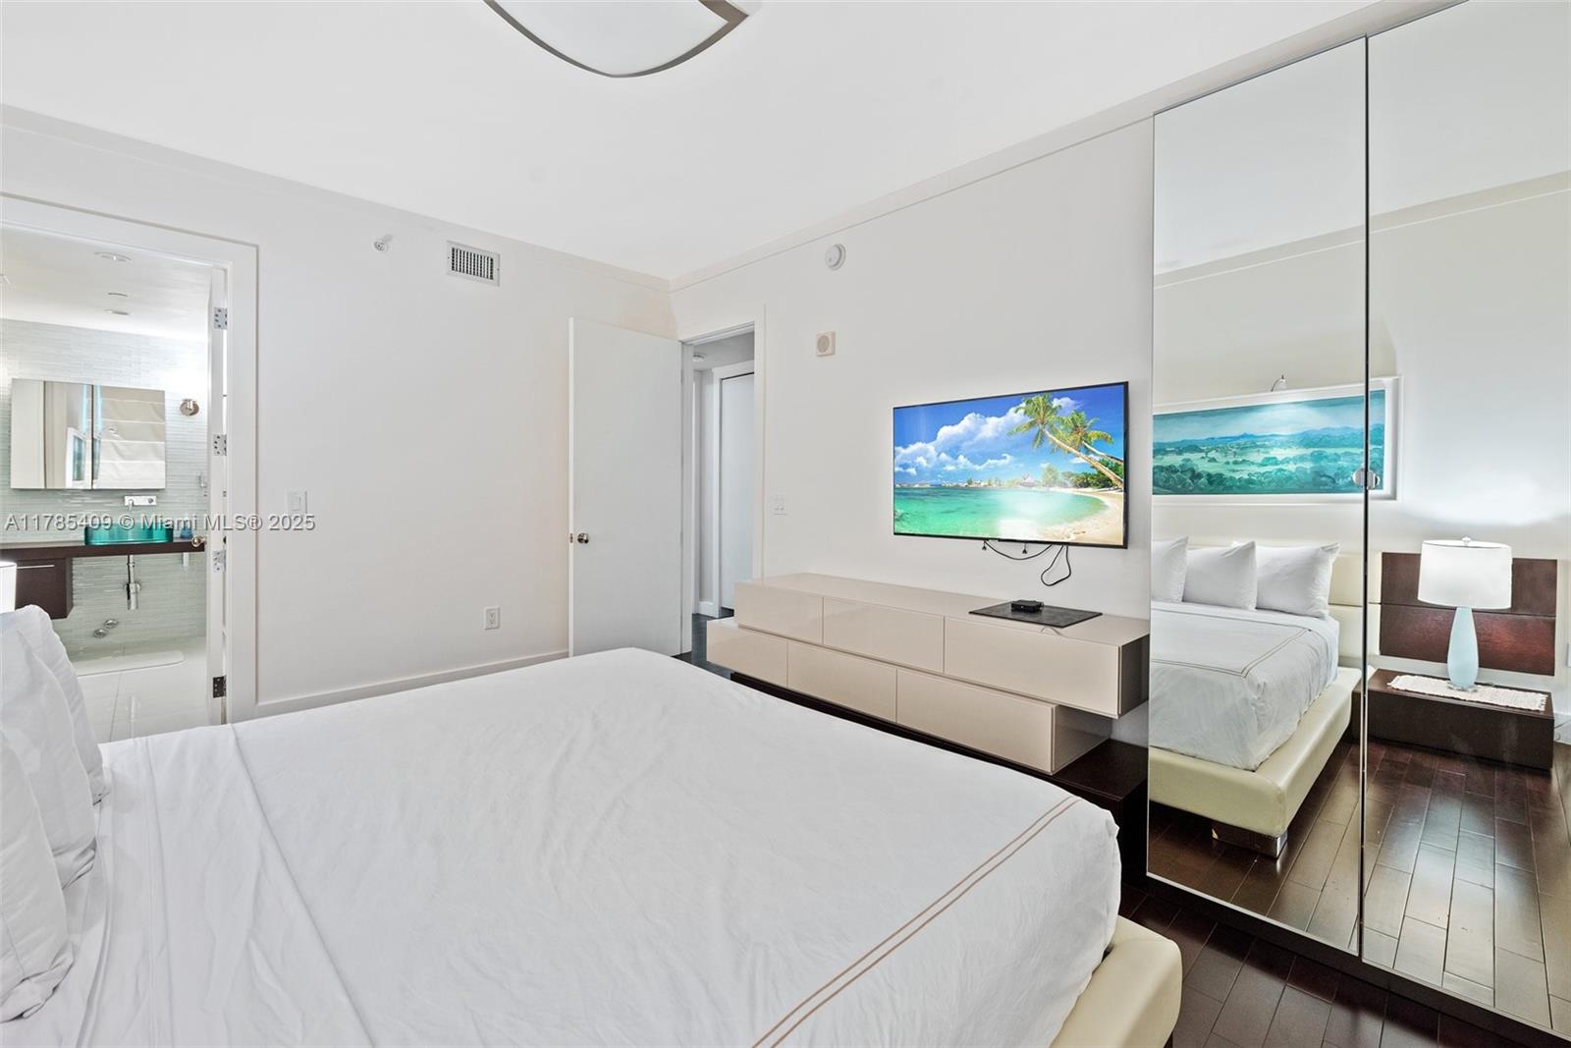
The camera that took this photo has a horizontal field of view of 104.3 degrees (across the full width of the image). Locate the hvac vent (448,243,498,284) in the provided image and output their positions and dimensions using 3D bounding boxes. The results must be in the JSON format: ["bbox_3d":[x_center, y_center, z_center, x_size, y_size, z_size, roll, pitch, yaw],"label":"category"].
[{"bbox_3d":[-1.907,-1.596,3.751,0.030,0.197,0.305,3,4,44],"label":"hvac vent"}]

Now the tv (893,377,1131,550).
[{"bbox_3d":[1.017,-0.261,2.932,1.140,0.683,0.060,3,4,44],"label":"tv"}]

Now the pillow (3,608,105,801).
[{"bbox_3d":[-1.474,0.414,1.136,0.560,0.450,0.190,3,15,44],"label":"pillow"}]

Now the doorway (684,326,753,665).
[{"bbox_3d":[-0.473,-0.174,4.541,0.820,2.440,0.130,3,4,44],"label":"doorway"}]

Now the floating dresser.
[{"bbox_3d":[0.543,0.620,3.101,2.250,0.520,0.590,3,4,44],"label":"floating dresser"}]

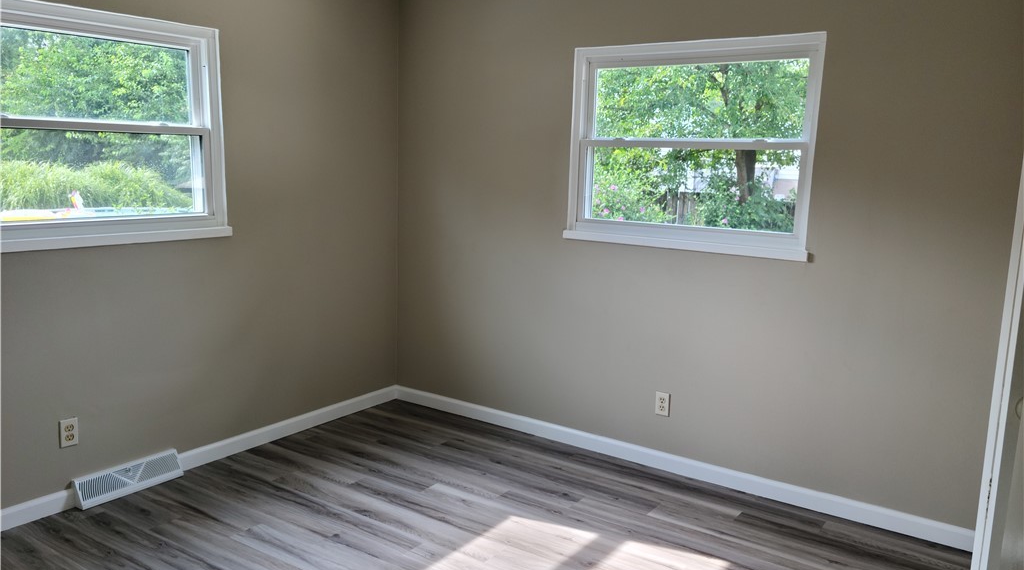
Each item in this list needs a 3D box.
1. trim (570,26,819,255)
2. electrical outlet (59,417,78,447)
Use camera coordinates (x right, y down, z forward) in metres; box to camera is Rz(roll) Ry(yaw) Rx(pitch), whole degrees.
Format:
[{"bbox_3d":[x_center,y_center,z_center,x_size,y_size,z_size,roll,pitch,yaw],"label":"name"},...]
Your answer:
[{"bbox_3d":[0.796,-0.637,3.815,1.220,0.945,0.100,8,11,35],"label":"trim"},{"bbox_3d":[-1.849,0.618,3.460,0.010,0.115,0.072,8,11,35],"label":"electrical outlet"}]

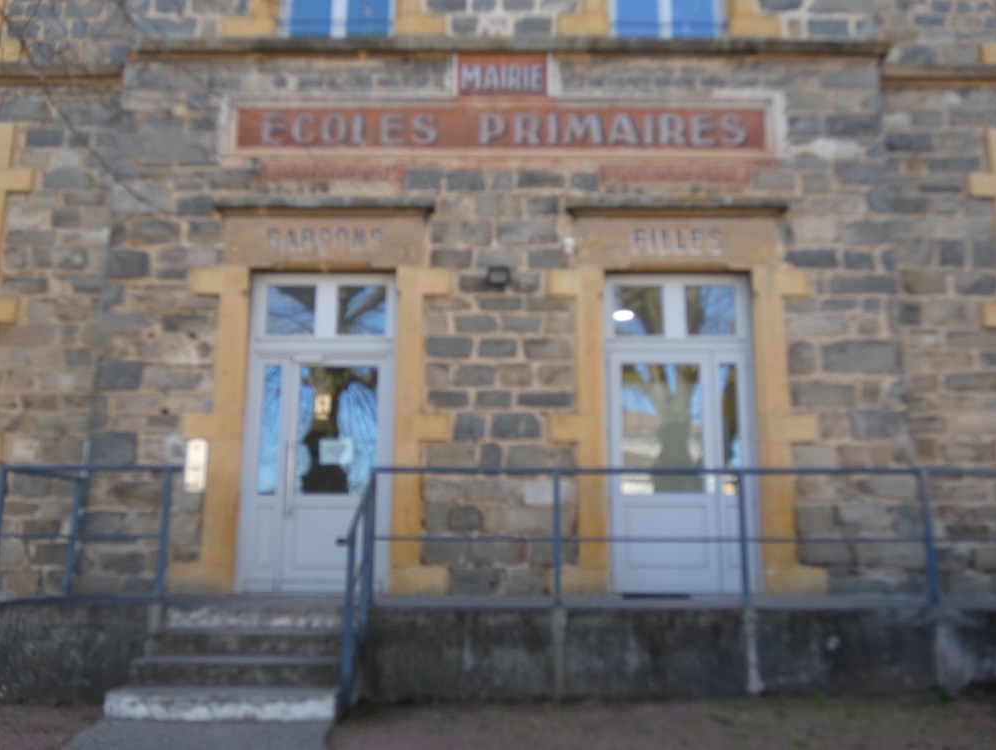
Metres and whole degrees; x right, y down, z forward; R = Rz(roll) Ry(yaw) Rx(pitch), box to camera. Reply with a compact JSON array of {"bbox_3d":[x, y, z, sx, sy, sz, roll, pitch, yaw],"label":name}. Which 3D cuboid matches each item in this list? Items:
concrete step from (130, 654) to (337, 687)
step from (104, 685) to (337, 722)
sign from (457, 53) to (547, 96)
[{"bbox_3d":[-1.757,2.033,5.972,1.455,0.149,0.347,0,-10,0],"label":"concrete step"},{"bbox_3d":[-1.757,2.123,5.624,1.455,0.149,0.347,0,-10,0],"label":"step"},{"bbox_3d":[0.035,-3.029,8.763,0.908,0.480,0.040,0,-10,0],"label":"sign"}]

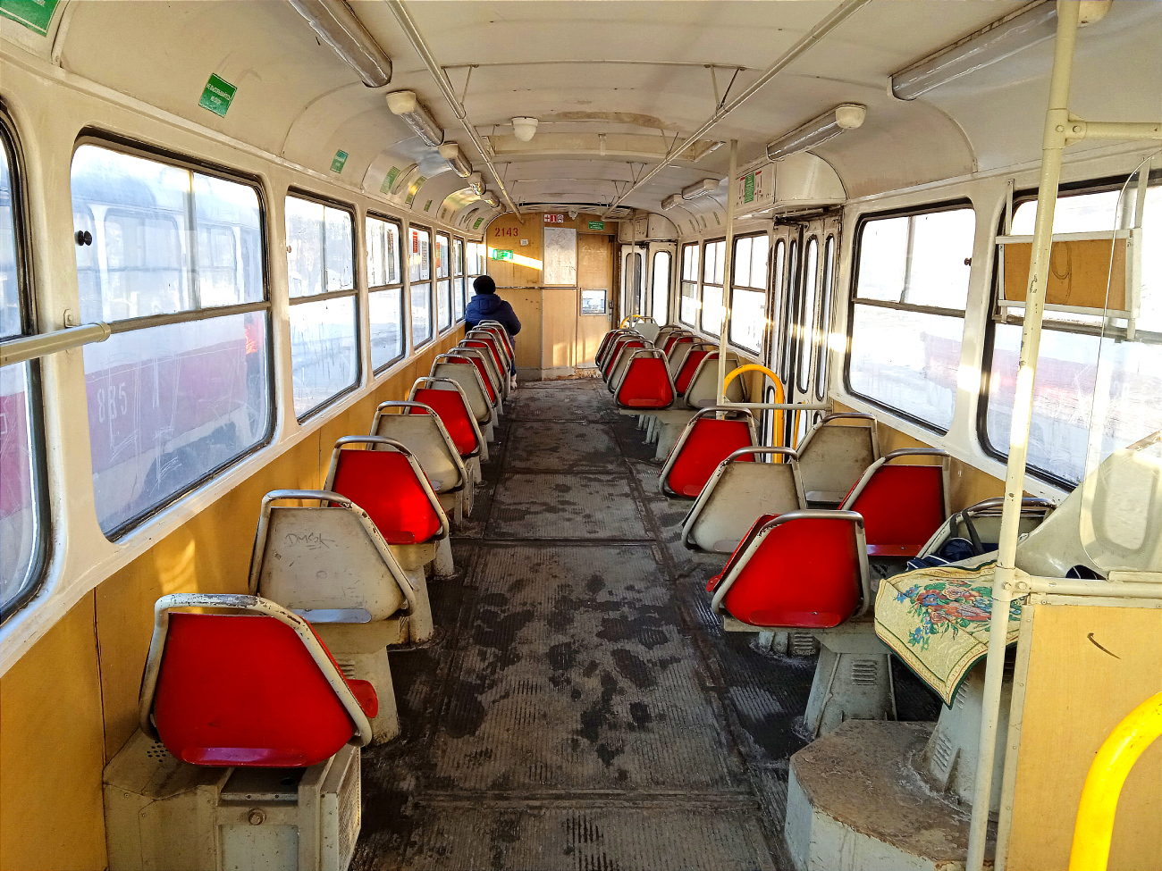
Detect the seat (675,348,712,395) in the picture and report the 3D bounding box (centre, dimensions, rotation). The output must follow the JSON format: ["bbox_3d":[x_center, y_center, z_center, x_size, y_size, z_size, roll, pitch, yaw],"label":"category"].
[{"bbox_3d":[0.962,-0.540,7.670,0.420,0.390,0.440,1,10,-2],"label":"seat"}]

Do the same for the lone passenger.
[{"bbox_3d":[-0.951,-1.096,10.225,0.570,1.279,0.880,1,10,-2],"label":"lone passenger"}]

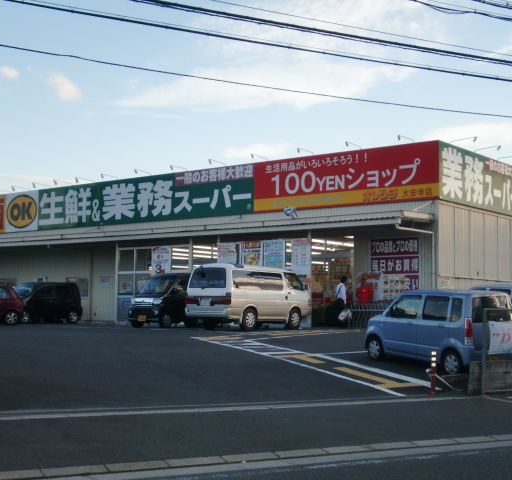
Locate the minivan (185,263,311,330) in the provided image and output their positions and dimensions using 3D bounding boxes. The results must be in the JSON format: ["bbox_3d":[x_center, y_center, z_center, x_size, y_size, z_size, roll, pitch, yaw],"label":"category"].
[{"bbox_3d":[-0.073,1.827,27.814,1.700,1.970,4.750,-3,-6,35],"label":"minivan"}]

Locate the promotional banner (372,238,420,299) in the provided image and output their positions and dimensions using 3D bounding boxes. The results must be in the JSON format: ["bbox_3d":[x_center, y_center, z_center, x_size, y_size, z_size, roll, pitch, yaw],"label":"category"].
[{"bbox_3d":[4.740,0.933,30.355,1.867,1.959,0.050,-3,-6,38],"label":"promotional banner"}]

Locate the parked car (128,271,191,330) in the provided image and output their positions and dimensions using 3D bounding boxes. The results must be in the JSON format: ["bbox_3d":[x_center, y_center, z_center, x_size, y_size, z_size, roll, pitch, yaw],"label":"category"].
[{"bbox_3d":[-2.710,2.100,30.800,1.475,1.840,3.400,-2,-4,38],"label":"parked car"}]

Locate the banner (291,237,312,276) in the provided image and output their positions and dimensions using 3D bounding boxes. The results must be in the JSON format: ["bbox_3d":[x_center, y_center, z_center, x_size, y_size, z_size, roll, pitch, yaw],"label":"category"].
[{"bbox_3d":[1.531,0.580,30.113,0.809,1.214,0.040,-3,-6,38],"label":"banner"}]

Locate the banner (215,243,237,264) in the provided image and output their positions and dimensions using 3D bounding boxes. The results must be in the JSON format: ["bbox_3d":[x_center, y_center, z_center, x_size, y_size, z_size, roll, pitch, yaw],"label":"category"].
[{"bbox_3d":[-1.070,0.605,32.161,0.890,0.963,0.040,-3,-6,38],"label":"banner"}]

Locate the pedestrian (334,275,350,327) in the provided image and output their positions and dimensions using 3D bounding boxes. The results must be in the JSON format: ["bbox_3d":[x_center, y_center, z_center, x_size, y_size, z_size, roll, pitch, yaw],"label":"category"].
[{"bbox_3d":[2.912,2.082,29.706,0.450,1.710,0.500,0,-5,3],"label":"pedestrian"}]

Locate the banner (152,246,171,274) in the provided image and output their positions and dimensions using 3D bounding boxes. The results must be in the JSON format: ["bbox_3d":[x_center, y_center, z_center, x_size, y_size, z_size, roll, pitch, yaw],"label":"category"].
[{"bbox_3d":[-3.731,0.861,35.182,1.010,1.184,0.030,-3,-6,38],"label":"banner"}]

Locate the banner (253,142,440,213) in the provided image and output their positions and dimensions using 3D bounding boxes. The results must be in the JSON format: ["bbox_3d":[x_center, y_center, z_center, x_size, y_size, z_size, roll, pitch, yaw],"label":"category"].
[{"bbox_3d":[2.842,-2.041,30.084,7.411,1.834,0.150,-3,-6,38],"label":"banner"}]

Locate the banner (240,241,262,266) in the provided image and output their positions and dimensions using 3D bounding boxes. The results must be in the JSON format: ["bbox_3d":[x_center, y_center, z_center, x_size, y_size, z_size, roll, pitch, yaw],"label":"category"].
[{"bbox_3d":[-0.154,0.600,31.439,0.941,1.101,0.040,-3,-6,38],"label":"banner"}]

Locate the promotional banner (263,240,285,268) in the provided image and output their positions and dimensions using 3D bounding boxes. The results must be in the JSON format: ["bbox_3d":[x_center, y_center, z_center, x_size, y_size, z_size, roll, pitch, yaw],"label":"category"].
[{"bbox_3d":[0.650,0.624,31.715,0.969,1.180,0.030,-3,-6,38],"label":"promotional banner"}]

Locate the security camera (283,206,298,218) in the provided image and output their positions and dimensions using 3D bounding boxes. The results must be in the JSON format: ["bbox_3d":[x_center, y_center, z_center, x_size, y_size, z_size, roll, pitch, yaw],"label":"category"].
[{"bbox_3d":[1.207,-0.961,30.789,0.420,0.400,0.400,4,-6,-37],"label":"security camera"}]

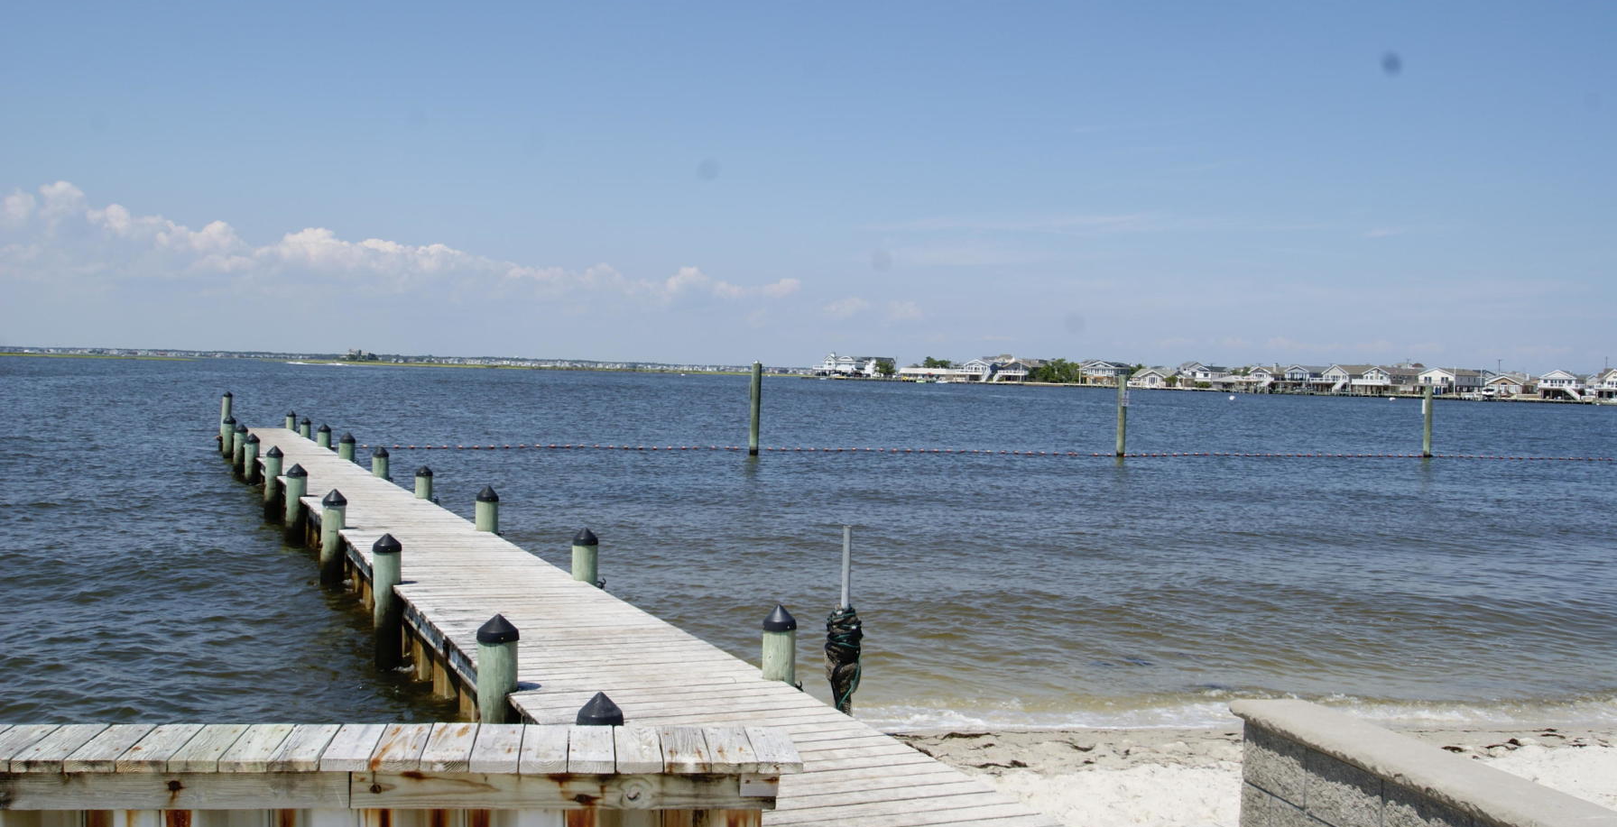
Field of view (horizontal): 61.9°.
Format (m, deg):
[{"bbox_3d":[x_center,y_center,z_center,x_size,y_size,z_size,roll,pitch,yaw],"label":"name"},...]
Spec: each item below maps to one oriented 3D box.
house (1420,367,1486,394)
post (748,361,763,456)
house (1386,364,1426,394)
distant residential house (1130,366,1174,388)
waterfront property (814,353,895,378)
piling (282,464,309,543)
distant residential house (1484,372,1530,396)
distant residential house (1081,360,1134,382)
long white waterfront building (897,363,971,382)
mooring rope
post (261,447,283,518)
[{"bbox_3d":[152.524,-7.648,320.000,13.000,6.500,9.400,0,2,-41],"label":"house"},{"bbox_3d":[-1.299,-0.109,33.100,0.225,2.310,0.225,2,2,0],"label":"post"},{"bbox_3d":[142.622,-7.997,322.000,8.500,6.600,7.500,0,2,-42],"label":"house"},{"bbox_3d":[94.576,-9.832,372.000,9.200,5.000,9.000,3,2,40],"label":"distant residential house"},{"bbox_3d":[15.381,-16.026,450.000,22.000,8.000,13.000,2,2,27],"label":"waterfront property"},{"bbox_3d":[-5.813,1.018,15.300,0.240,0.860,0.240,2,2,0],"label":"piling"},{"bbox_3d":[155.071,-6.242,300.000,8.500,5.000,8.000,0,2,-44],"label":"distant residential house"},{"bbox_3d":[87.256,-12.001,394.000,11.500,6.700,11.000,3,2,37],"label":"distant residential house"},{"bbox_3d":[40.065,-12.614,430.000,20.500,5.000,10.000,2,2,28],"label":"long white waterfront building"},{"bbox_3d":[7.696,1.121,37.881,37.800,0.150,0.400,1,2,-16],"label":"mooring rope"},{"bbox_3d":[-7.023,0.904,17.700,0.225,0.910,0.225,2,2,0],"label":"post"}]

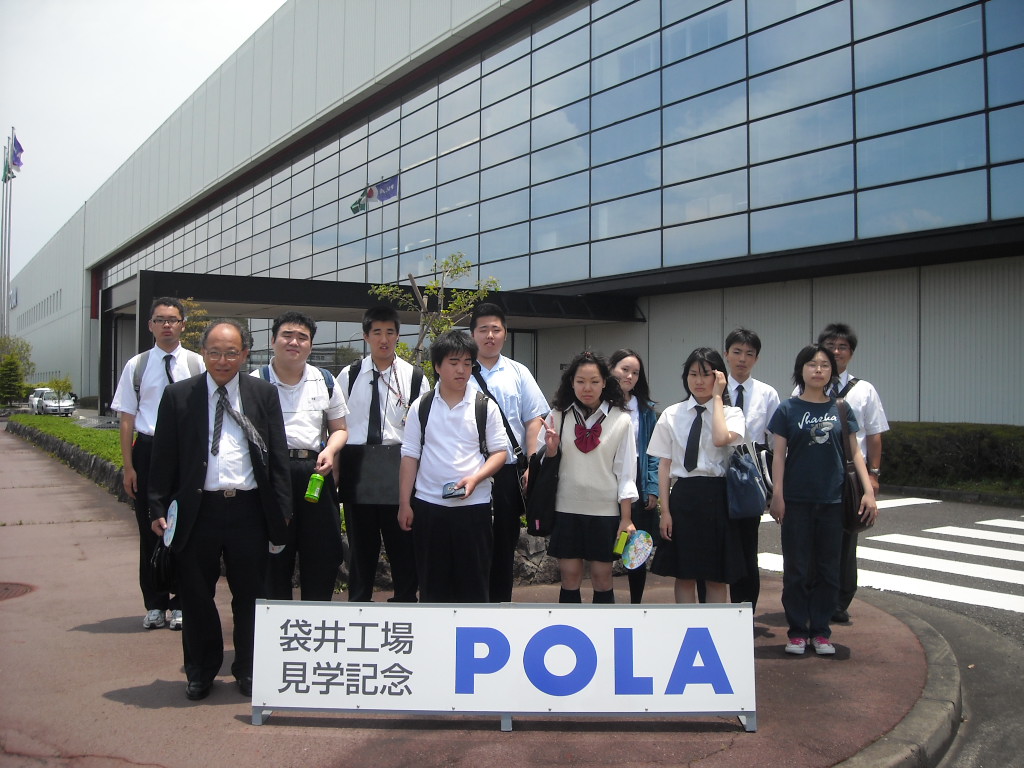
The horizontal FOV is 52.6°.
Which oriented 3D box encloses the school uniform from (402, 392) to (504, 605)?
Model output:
[{"bbox_3d":[-0.267,0.636,4.720,0.490,1.310,0.330,0,0,-3],"label":"school uniform"}]

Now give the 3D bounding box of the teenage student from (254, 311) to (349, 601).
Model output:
[{"bbox_3d":[-1.087,0.485,5.255,0.530,1.710,0.400,0,0,-9],"label":"teenage student"}]

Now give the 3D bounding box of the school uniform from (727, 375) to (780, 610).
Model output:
[{"bbox_3d":[1.225,0.619,5.600,0.460,1.370,0.290,0,0,6],"label":"school uniform"}]

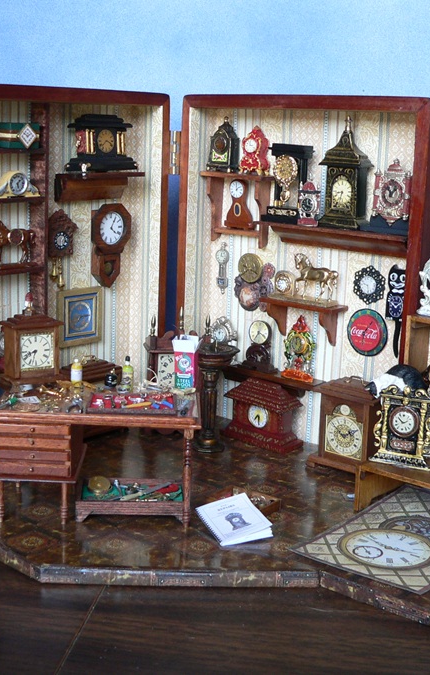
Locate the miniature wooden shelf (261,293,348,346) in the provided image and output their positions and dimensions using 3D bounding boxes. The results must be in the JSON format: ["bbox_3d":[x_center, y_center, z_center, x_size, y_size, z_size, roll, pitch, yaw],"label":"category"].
[{"bbox_3d":[0.062,-0.010,0.663,0.062,0.029,0.020,12,16,39],"label":"miniature wooden shelf"}]

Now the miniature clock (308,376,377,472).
[{"bbox_3d":[0.091,0.058,0.624,0.048,0.065,0.028,12,16,39],"label":"miniature clock"}]

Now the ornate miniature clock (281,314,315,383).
[{"bbox_3d":[0.058,0.006,0.623,0.025,0.043,0.009,13,16,39],"label":"ornate miniature clock"}]

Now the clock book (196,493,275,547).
[{"bbox_3d":[0.011,0.106,0.542,0.032,0.006,0.040,-9,21,-19],"label":"clock book"}]

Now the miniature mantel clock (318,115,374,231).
[{"bbox_3d":[0.081,-0.102,0.579,0.031,0.067,0.013,13,16,39],"label":"miniature mantel clock"}]

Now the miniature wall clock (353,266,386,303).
[{"bbox_3d":[0.105,-0.035,0.633,0.026,0.027,0.003,12,16,39],"label":"miniature wall clock"}]

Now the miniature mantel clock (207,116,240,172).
[{"bbox_3d":[0.007,-0.143,0.694,0.021,0.040,0.013,11,16,35],"label":"miniature mantel clock"}]

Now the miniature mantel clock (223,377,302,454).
[{"bbox_3d":[0.033,0.049,0.627,0.054,0.041,0.024,12,16,37],"label":"miniature mantel clock"}]

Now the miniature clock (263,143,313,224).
[{"bbox_3d":[0.046,-0.098,0.596,0.029,0.048,0.013,12,16,37],"label":"miniature clock"}]

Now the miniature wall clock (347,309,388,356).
[{"bbox_3d":[0.095,-0.003,0.585,0.029,0.029,0.003,12,16,37],"label":"miniature wall clock"}]

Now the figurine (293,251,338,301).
[{"bbox_3d":[0.071,-0.042,0.649,0.032,0.030,0.009,12,16,39],"label":"figurine"}]

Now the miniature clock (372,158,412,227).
[{"bbox_3d":[0.104,-0.085,0.552,0.020,0.039,0.007,12,16,37],"label":"miniature clock"}]

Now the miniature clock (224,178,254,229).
[{"bbox_3d":[0.019,-0.100,0.697,0.024,0.036,0.007,12,16,38],"label":"miniature clock"}]

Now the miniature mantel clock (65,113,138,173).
[{"bbox_3d":[-0.079,-0.139,0.664,0.019,0.040,0.053,13,16,39],"label":"miniature mantel clock"}]

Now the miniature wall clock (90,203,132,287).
[{"bbox_3d":[-0.076,-0.068,0.692,0.011,0.062,0.030,13,17,40],"label":"miniature wall clock"}]

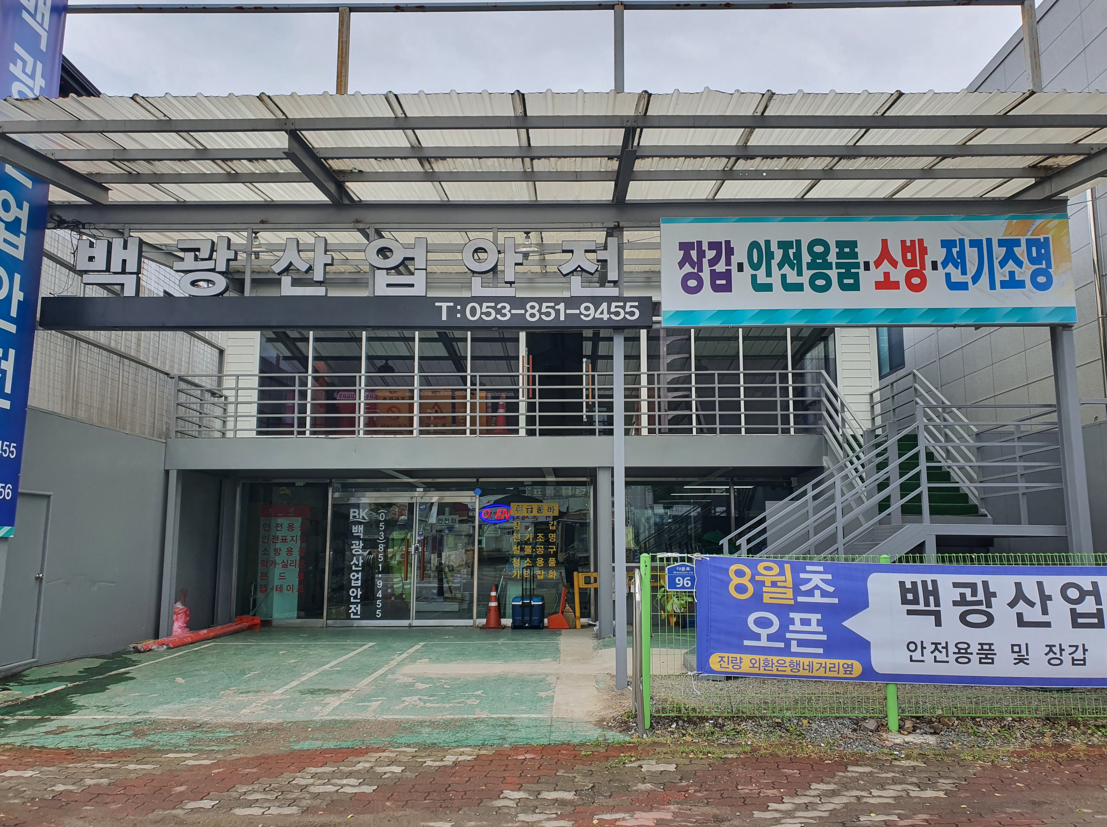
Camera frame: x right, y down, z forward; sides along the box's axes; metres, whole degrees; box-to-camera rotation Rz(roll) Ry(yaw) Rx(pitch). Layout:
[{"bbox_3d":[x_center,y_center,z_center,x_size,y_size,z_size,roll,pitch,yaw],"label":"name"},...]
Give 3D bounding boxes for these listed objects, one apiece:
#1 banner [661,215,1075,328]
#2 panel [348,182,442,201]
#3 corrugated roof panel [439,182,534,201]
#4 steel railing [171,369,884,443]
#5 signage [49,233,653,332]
[{"bbox_3d":[3.370,-1.552,8.933,4.400,1.220,0.120,0,-9,1],"label":"banner"},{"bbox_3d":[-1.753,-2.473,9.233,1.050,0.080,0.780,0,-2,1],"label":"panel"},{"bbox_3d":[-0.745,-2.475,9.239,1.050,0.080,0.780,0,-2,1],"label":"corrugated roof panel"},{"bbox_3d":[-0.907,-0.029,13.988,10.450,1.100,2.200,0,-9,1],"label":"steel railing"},{"bbox_3d":[-2.249,-1.433,8.984,6.620,1.030,0.250,0,-9,1],"label":"signage"}]

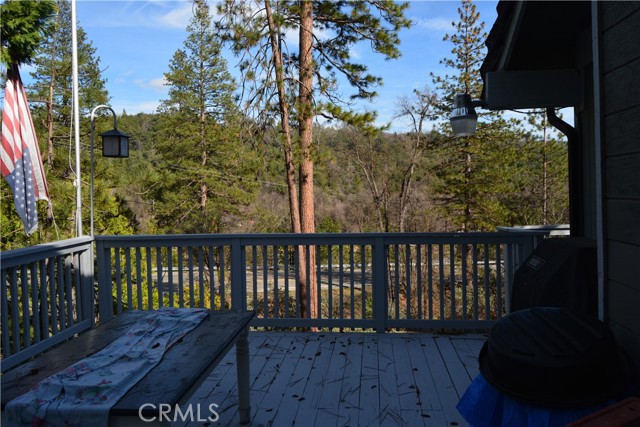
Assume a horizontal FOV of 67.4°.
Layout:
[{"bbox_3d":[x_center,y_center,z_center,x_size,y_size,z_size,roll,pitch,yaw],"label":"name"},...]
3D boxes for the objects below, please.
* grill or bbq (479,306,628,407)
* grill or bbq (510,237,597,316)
[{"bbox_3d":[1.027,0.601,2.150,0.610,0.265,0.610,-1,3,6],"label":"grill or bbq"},{"bbox_3d":[1.810,0.756,3.421,0.580,1.090,0.700,-1,3,6],"label":"grill or bbq"}]

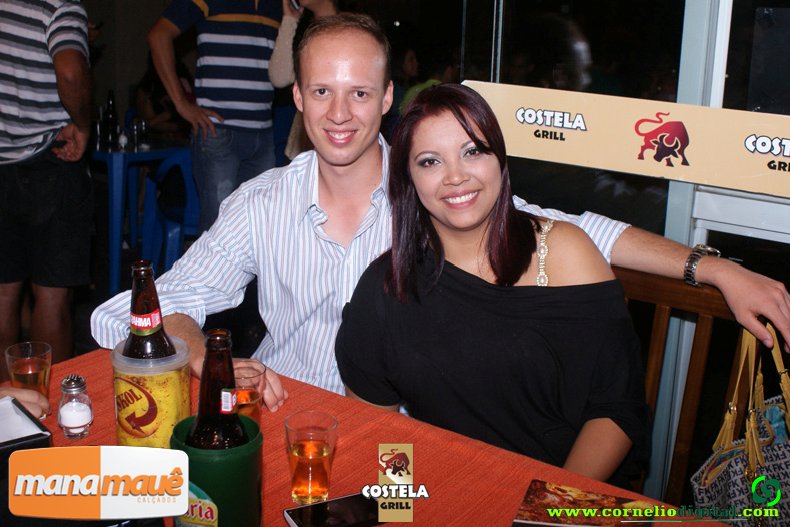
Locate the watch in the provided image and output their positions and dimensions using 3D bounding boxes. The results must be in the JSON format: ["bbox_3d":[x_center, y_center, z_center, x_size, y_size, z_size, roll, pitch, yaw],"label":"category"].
[{"bbox_3d":[0.494,0.003,1.485,0.045,0.060,0.066,19,-4,35],"label":"watch"}]

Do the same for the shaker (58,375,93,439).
[{"bbox_3d":[-0.489,0.217,1.402,0.052,0.091,0.052,2,15,0],"label":"shaker"}]

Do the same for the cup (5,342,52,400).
[{"bbox_3d":[-0.566,0.186,1.434,0.069,0.108,0.069,1,15,0],"label":"cup"}]

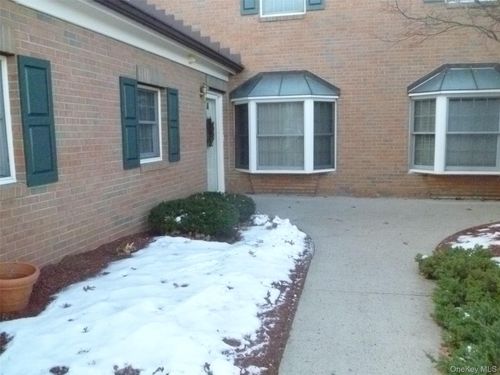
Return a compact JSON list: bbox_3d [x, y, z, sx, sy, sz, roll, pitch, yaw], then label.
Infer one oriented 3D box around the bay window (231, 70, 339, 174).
[{"bbox_3d":[0.609,-1.331,8.153,2.257,2.030,0.594,2,8,15],"label":"bay window"}]

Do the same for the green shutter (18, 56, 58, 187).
[{"bbox_3d":[-1.864,-0.569,3.552,0.040,1.080,0.358,2,8,15],"label":"green shutter"}]

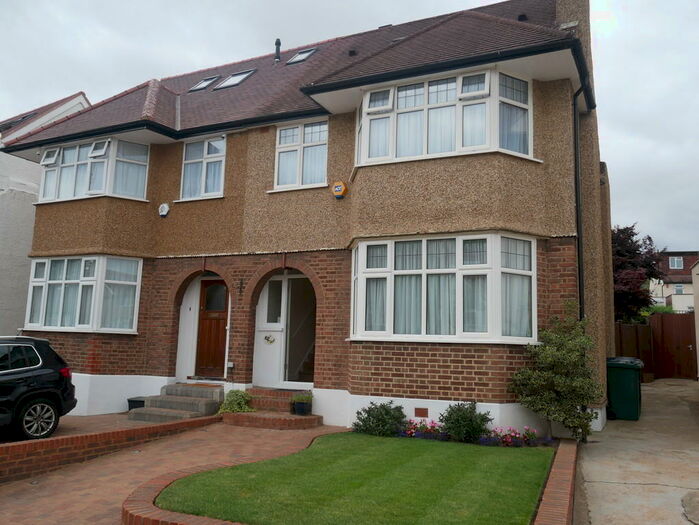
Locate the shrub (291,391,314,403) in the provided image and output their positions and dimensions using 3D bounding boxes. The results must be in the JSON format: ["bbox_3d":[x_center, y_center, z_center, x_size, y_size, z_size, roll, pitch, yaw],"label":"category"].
[{"bbox_3d":[-0.805,2.280,10.338,0.370,0.230,0.320,-2,-10,26],"label":"shrub"}]

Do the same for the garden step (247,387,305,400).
[{"bbox_3d":[-1.204,2.281,10.455,1.200,0.155,0.400,-2,-9,25],"label":"garden step"}]

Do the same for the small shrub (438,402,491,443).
[{"bbox_3d":[1.512,2.087,7.941,0.690,0.500,0.620,-2,-9,25],"label":"small shrub"}]

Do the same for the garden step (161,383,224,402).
[{"bbox_3d":[-3.025,2.485,11.650,1.380,0.205,0.380,-2,-10,26],"label":"garden step"}]

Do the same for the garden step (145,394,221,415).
[{"bbox_3d":[-3.172,2.643,11.341,1.390,0.210,0.330,-2,-10,26],"label":"garden step"}]

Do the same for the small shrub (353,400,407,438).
[{"bbox_3d":[0.412,2.168,8.460,0.760,0.490,0.650,-2,-9,25],"label":"small shrub"}]

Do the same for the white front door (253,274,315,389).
[{"bbox_3d":[-1.190,1.214,11.263,1.440,2.250,0.280,-2,-10,26],"label":"white front door"}]

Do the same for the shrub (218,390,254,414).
[{"bbox_3d":[-1.913,2.361,10.336,0.640,0.360,0.520,-2,-9,25],"label":"shrub"}]

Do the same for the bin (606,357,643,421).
[{"bbox_3d":[4.855,2.235,10.811,0.710,1.070,0.580,-2,-9,25],"label":"bin"}]

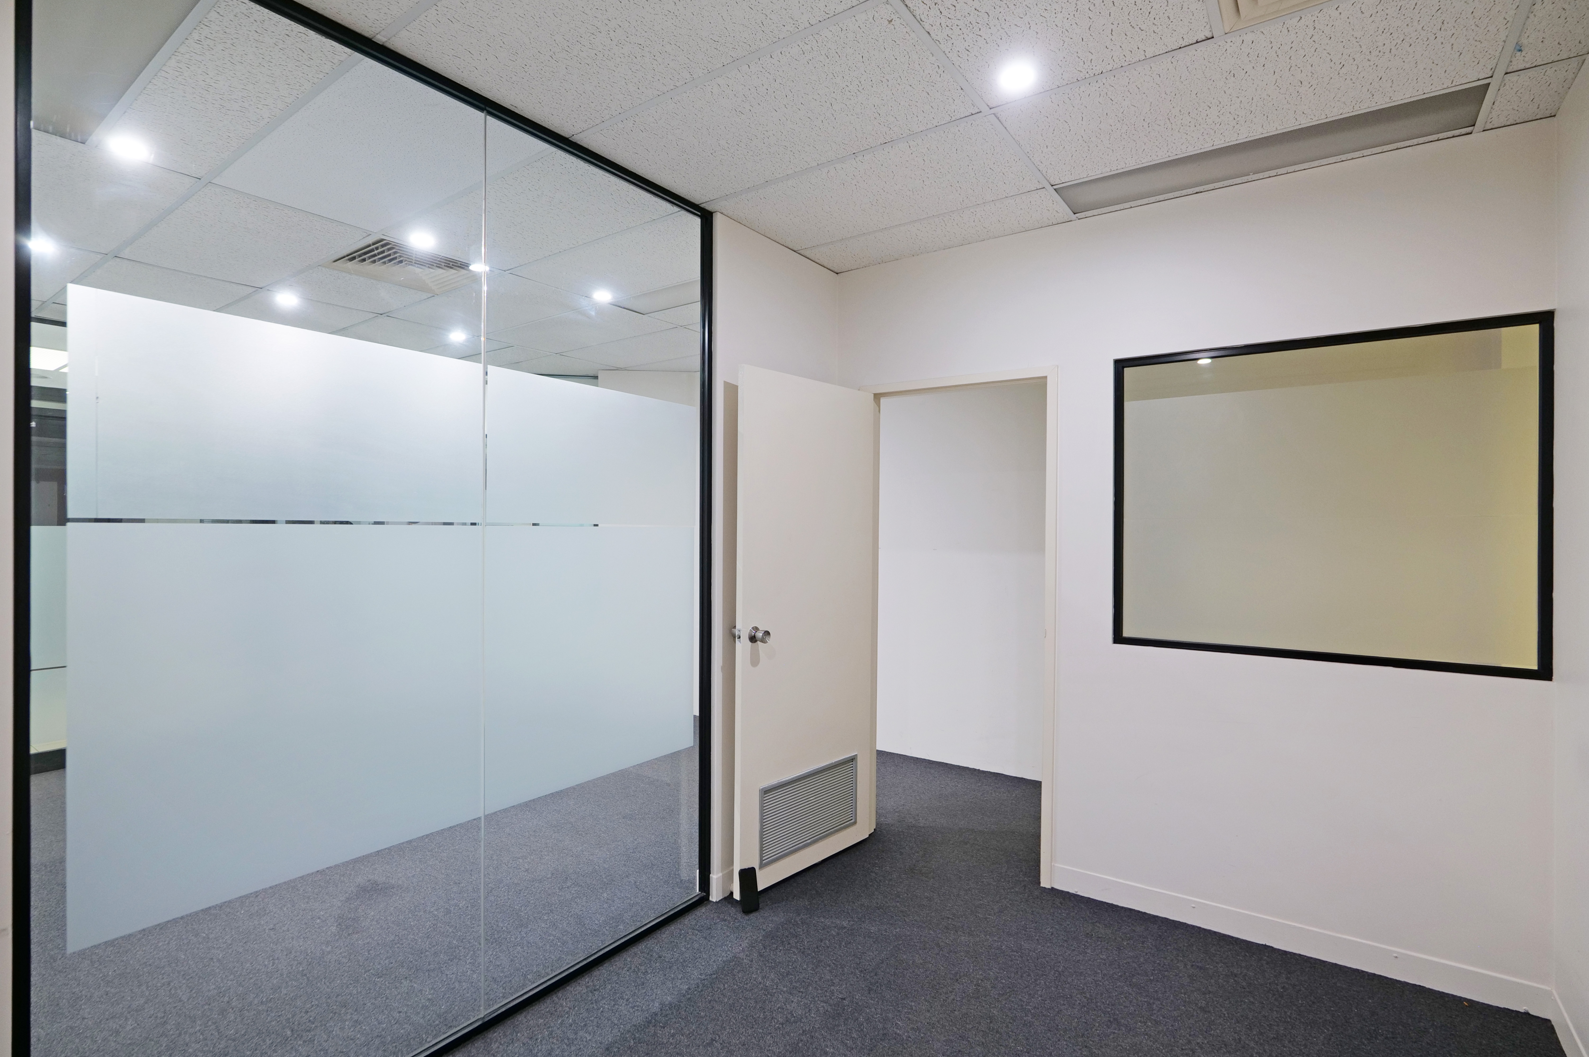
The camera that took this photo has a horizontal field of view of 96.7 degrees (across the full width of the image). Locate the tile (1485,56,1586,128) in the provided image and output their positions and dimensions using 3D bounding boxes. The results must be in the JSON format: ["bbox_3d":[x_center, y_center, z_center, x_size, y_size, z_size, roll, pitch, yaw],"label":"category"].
[{"bbox_3d":[2.104,-1.245,2.020,0.158,0.020,0.340,0,0,35],"label":"tile"}]

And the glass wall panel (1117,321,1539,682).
[{"bbox_3d":[1.757,-0.100,2.431,1.174,1.076,0.040,0,0,33],"label":"glass wall panel"}]

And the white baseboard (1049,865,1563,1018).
[{"bbox_3d":[1.656,1.420,2.491,1.438,0.095,0.016,0,0,33],"label":"white baseboard"}]

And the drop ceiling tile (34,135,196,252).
[{"bbox_3d":[-2.839,-1.274,2.683,1.247,0.020,0.581,0,0,35],"label":"drop ceiling tile"}]

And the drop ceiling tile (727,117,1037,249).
[{"bbox_3d":[0.265,-1.257,2.675,1.151,0.020,0.566,0,0,35],"label":"drop ceiling tile"}]

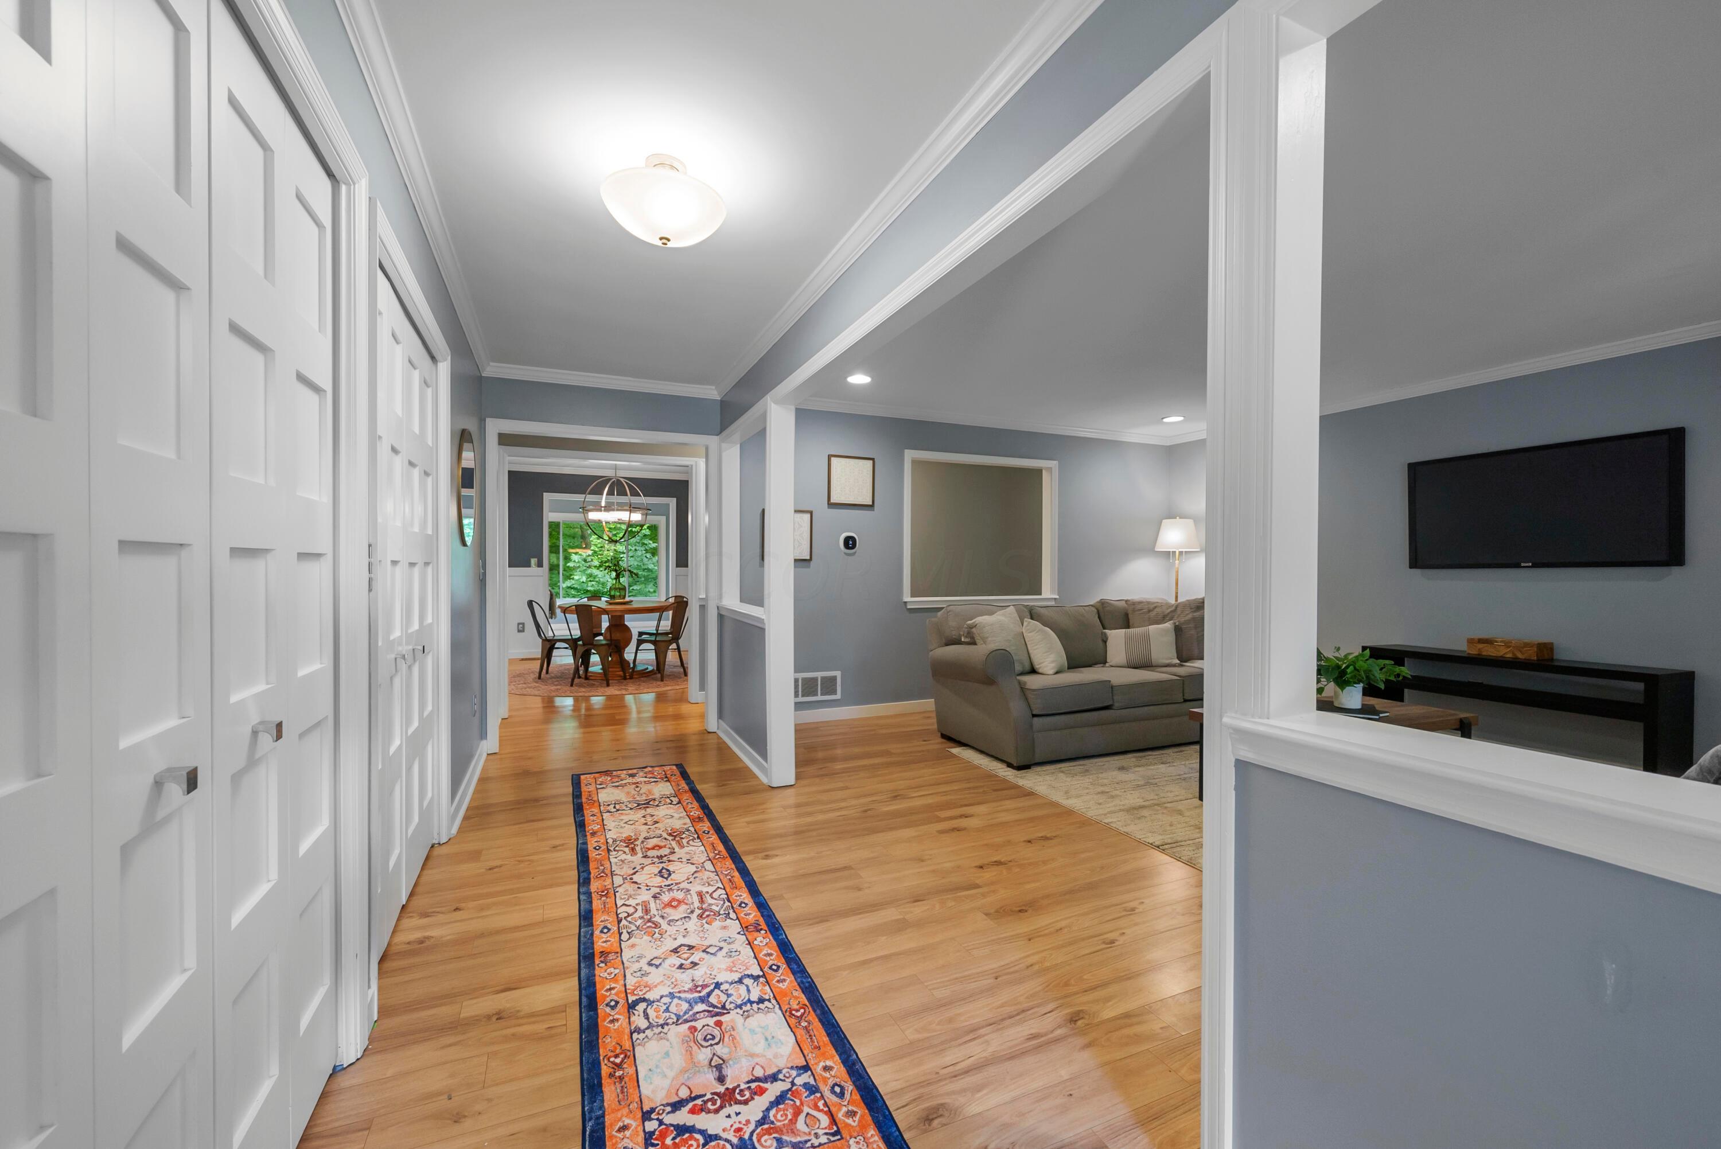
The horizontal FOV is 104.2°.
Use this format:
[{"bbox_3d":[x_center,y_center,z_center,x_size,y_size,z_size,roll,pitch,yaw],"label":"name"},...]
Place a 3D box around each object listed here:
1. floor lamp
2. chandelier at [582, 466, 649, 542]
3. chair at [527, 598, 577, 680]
[{"bbox_3d":[2.923,0.306,6.174,0.374,1.653,0.374,0,1,-24],"label":"floor lamp"},{"bbox_3d":[-2.668,-0.815,7.343,0.704,0.922,0.704,0,1,-24],"label":"chandelier"},{"bbox_3d":[-3.302,0.703,7.311,0.520,0.830,0.440,0,0,-13],"label":"chair"}]

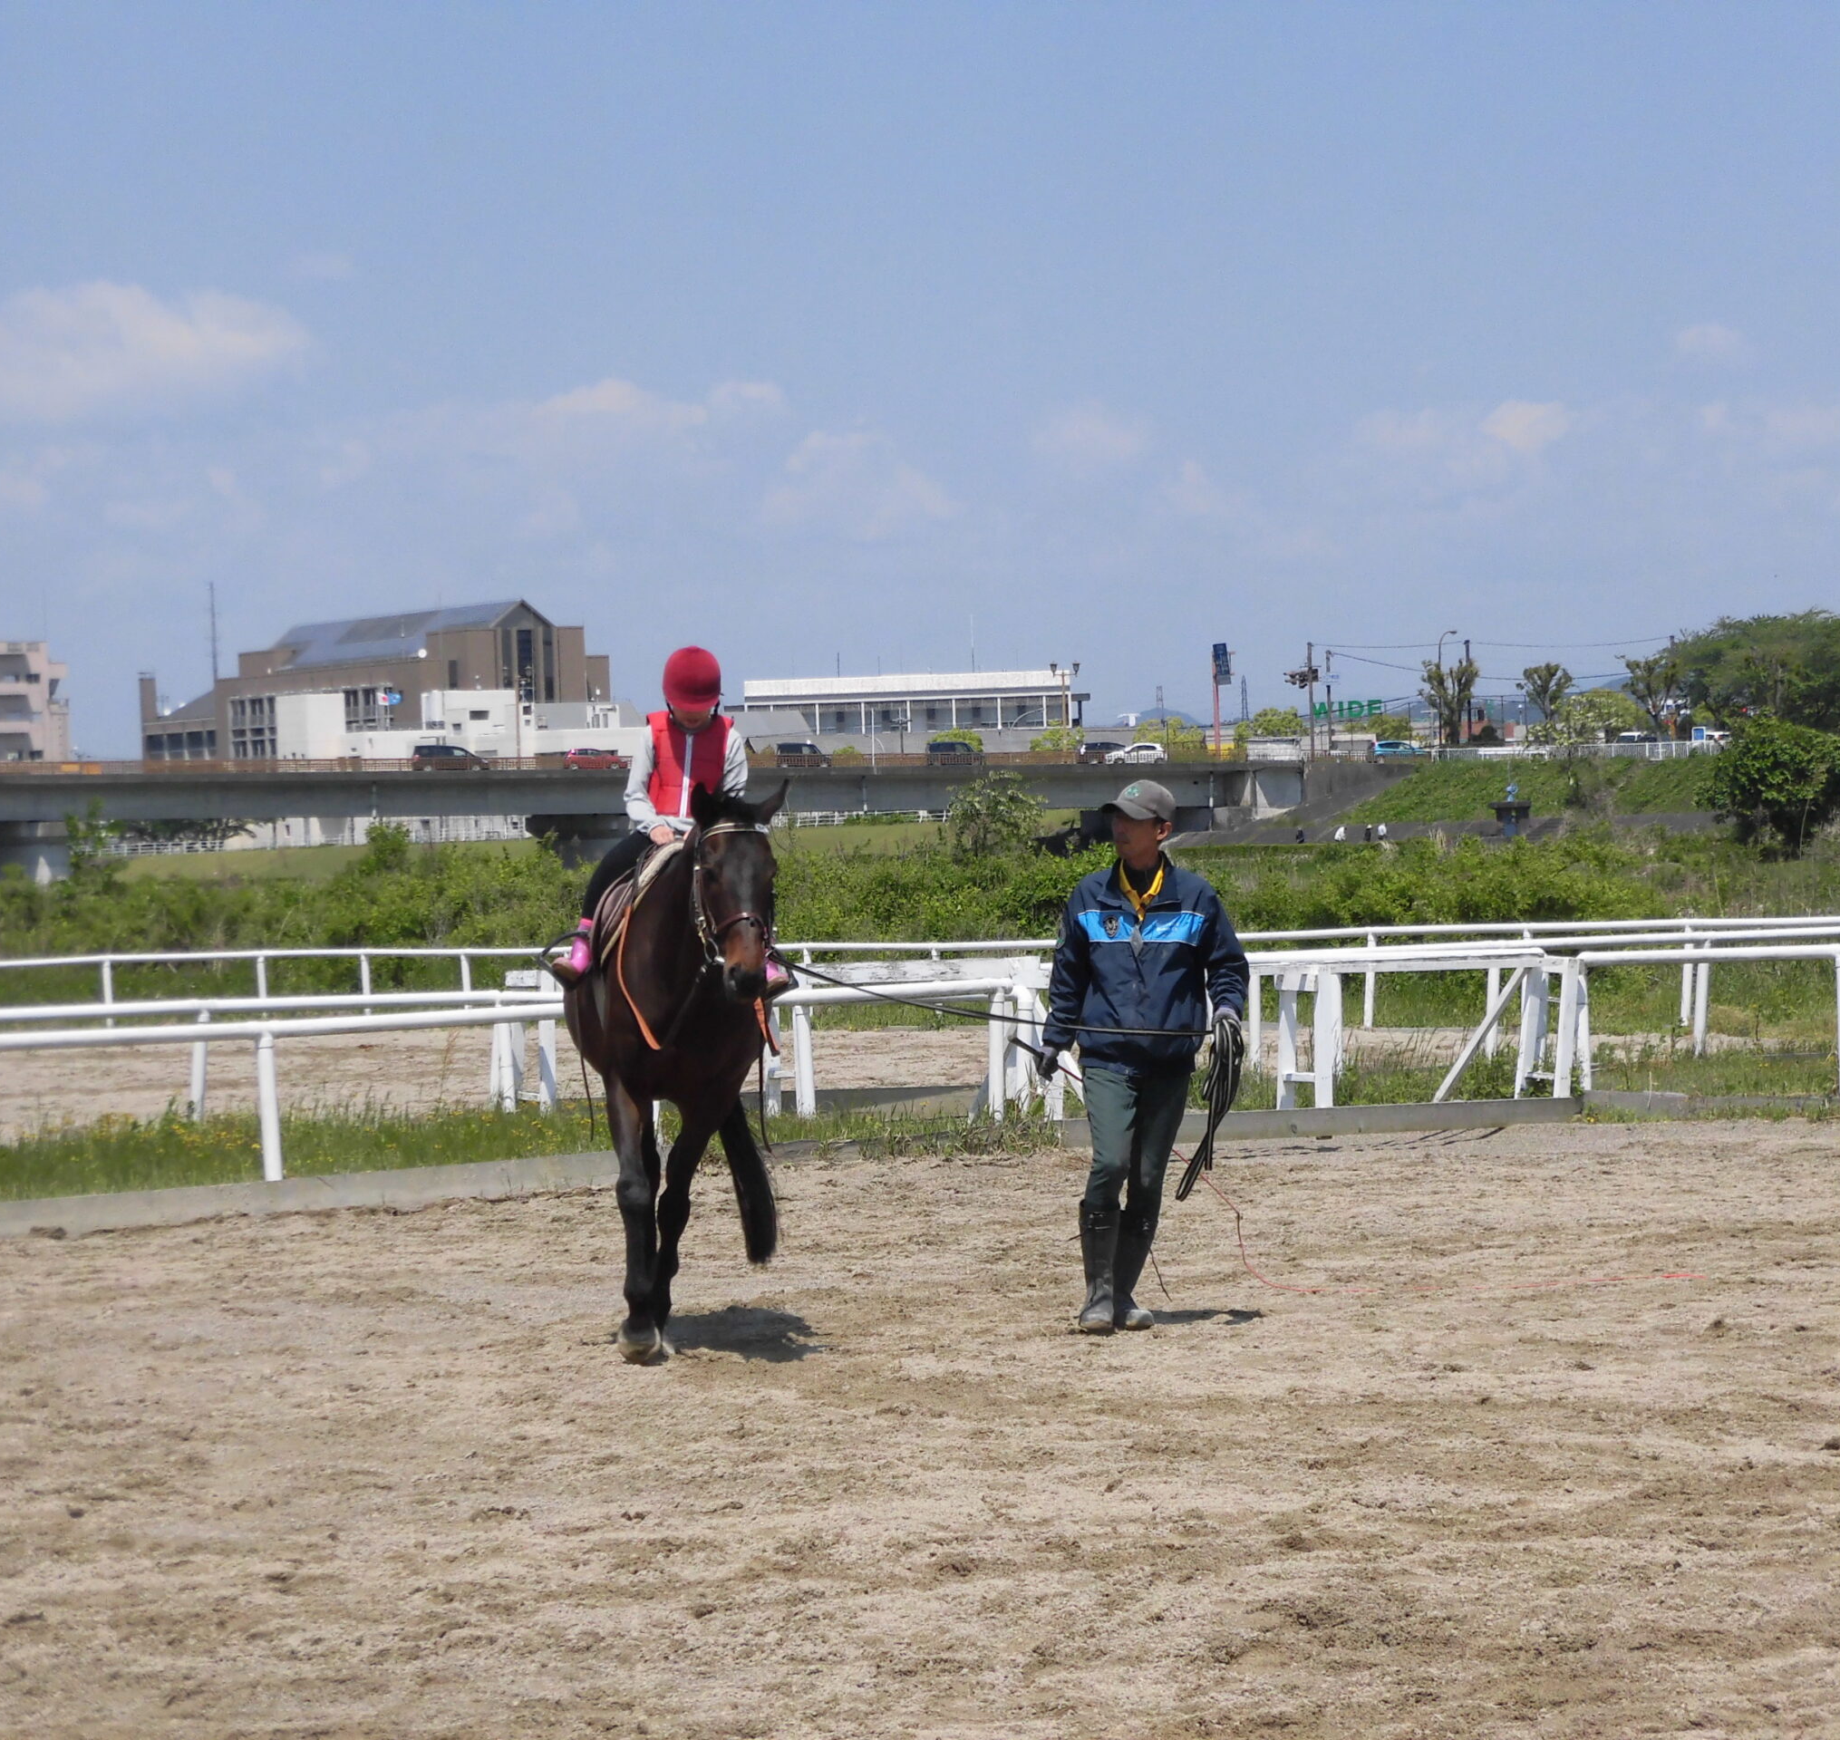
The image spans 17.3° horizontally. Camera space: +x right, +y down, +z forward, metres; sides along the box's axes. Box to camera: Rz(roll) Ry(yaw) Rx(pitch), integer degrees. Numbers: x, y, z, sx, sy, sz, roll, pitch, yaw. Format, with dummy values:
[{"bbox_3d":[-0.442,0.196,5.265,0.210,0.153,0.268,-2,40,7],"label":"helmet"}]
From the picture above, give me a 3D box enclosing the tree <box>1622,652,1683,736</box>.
[{"bbox_3d":[45.160,-10.790,372.000,3.700,5.200,3.700,-1,0,0],"label":"tree"}]

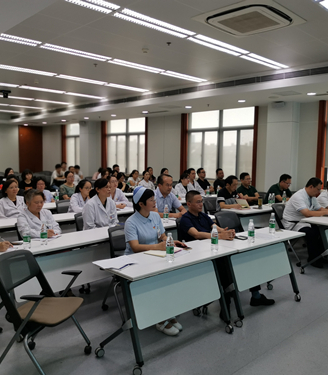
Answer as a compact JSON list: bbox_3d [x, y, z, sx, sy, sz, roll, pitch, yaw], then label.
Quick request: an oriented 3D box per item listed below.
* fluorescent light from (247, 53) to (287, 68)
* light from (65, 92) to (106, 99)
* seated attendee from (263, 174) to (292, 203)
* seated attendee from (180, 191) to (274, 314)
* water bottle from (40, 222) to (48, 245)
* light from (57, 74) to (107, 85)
[{"bbox_3d":[1.743,-2.102,6.199,1.193,0.070,0.114,-4,7,-44],"label":"fluorescent light"},{"bbox_3d":[-2.123,-2.518,10.289,1.193,0.070,0.261,-4,7,-44],"label":"light"},{"bbox_3d":[2.144,0.395,7.129,0.600,1.290,0.850,-4,7,-43],"label":"seated attendee"},{"bbox_3d":[0.573,0.661,4.026,0.820,1.250,0.700,6,7,42],"label":"seated attendee"},{"bbox_3d":[-1.103,0.413,3.470,0.066,0.228,0.066,-4,7,-44],"label":"water bottle"},{"bbox_3d":[-1.669,-2.234,7.811,1.155,0.060,0.198,-4,7,-44],"label":"light"}]

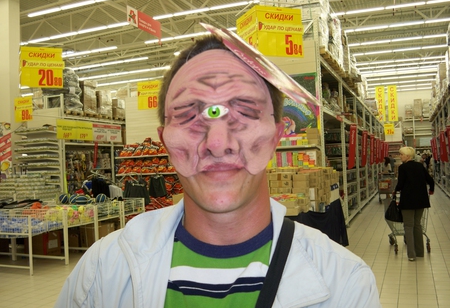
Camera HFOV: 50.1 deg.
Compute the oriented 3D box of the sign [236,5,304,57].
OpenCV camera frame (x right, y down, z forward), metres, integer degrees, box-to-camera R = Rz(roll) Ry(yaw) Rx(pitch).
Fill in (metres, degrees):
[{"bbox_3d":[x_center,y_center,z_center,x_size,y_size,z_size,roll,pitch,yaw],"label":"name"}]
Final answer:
[{"bbox_3d":[0.660,-1.715,7.168,0.724,0.700,0.735,-2,-1,-20],"label":"sign"}]

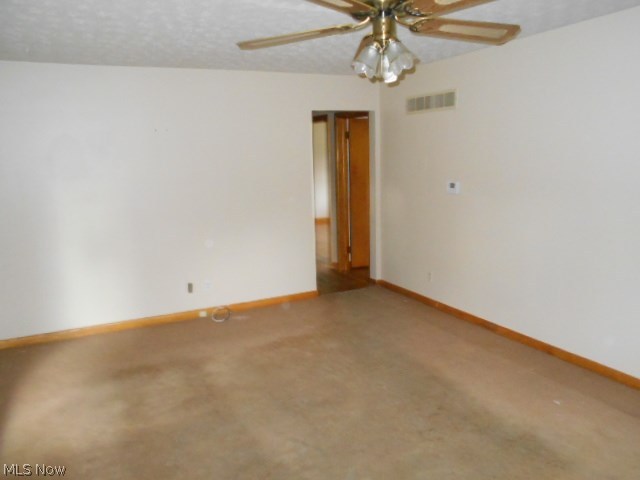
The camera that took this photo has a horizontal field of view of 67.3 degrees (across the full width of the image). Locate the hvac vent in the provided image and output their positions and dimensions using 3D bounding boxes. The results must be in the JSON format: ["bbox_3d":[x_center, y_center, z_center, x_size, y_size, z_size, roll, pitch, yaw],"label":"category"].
[{"bbox_3d":[1.079,-1.352,4.731,0.030,0.180,0.765,-7,11,-26],"label":"hvac vent"}]

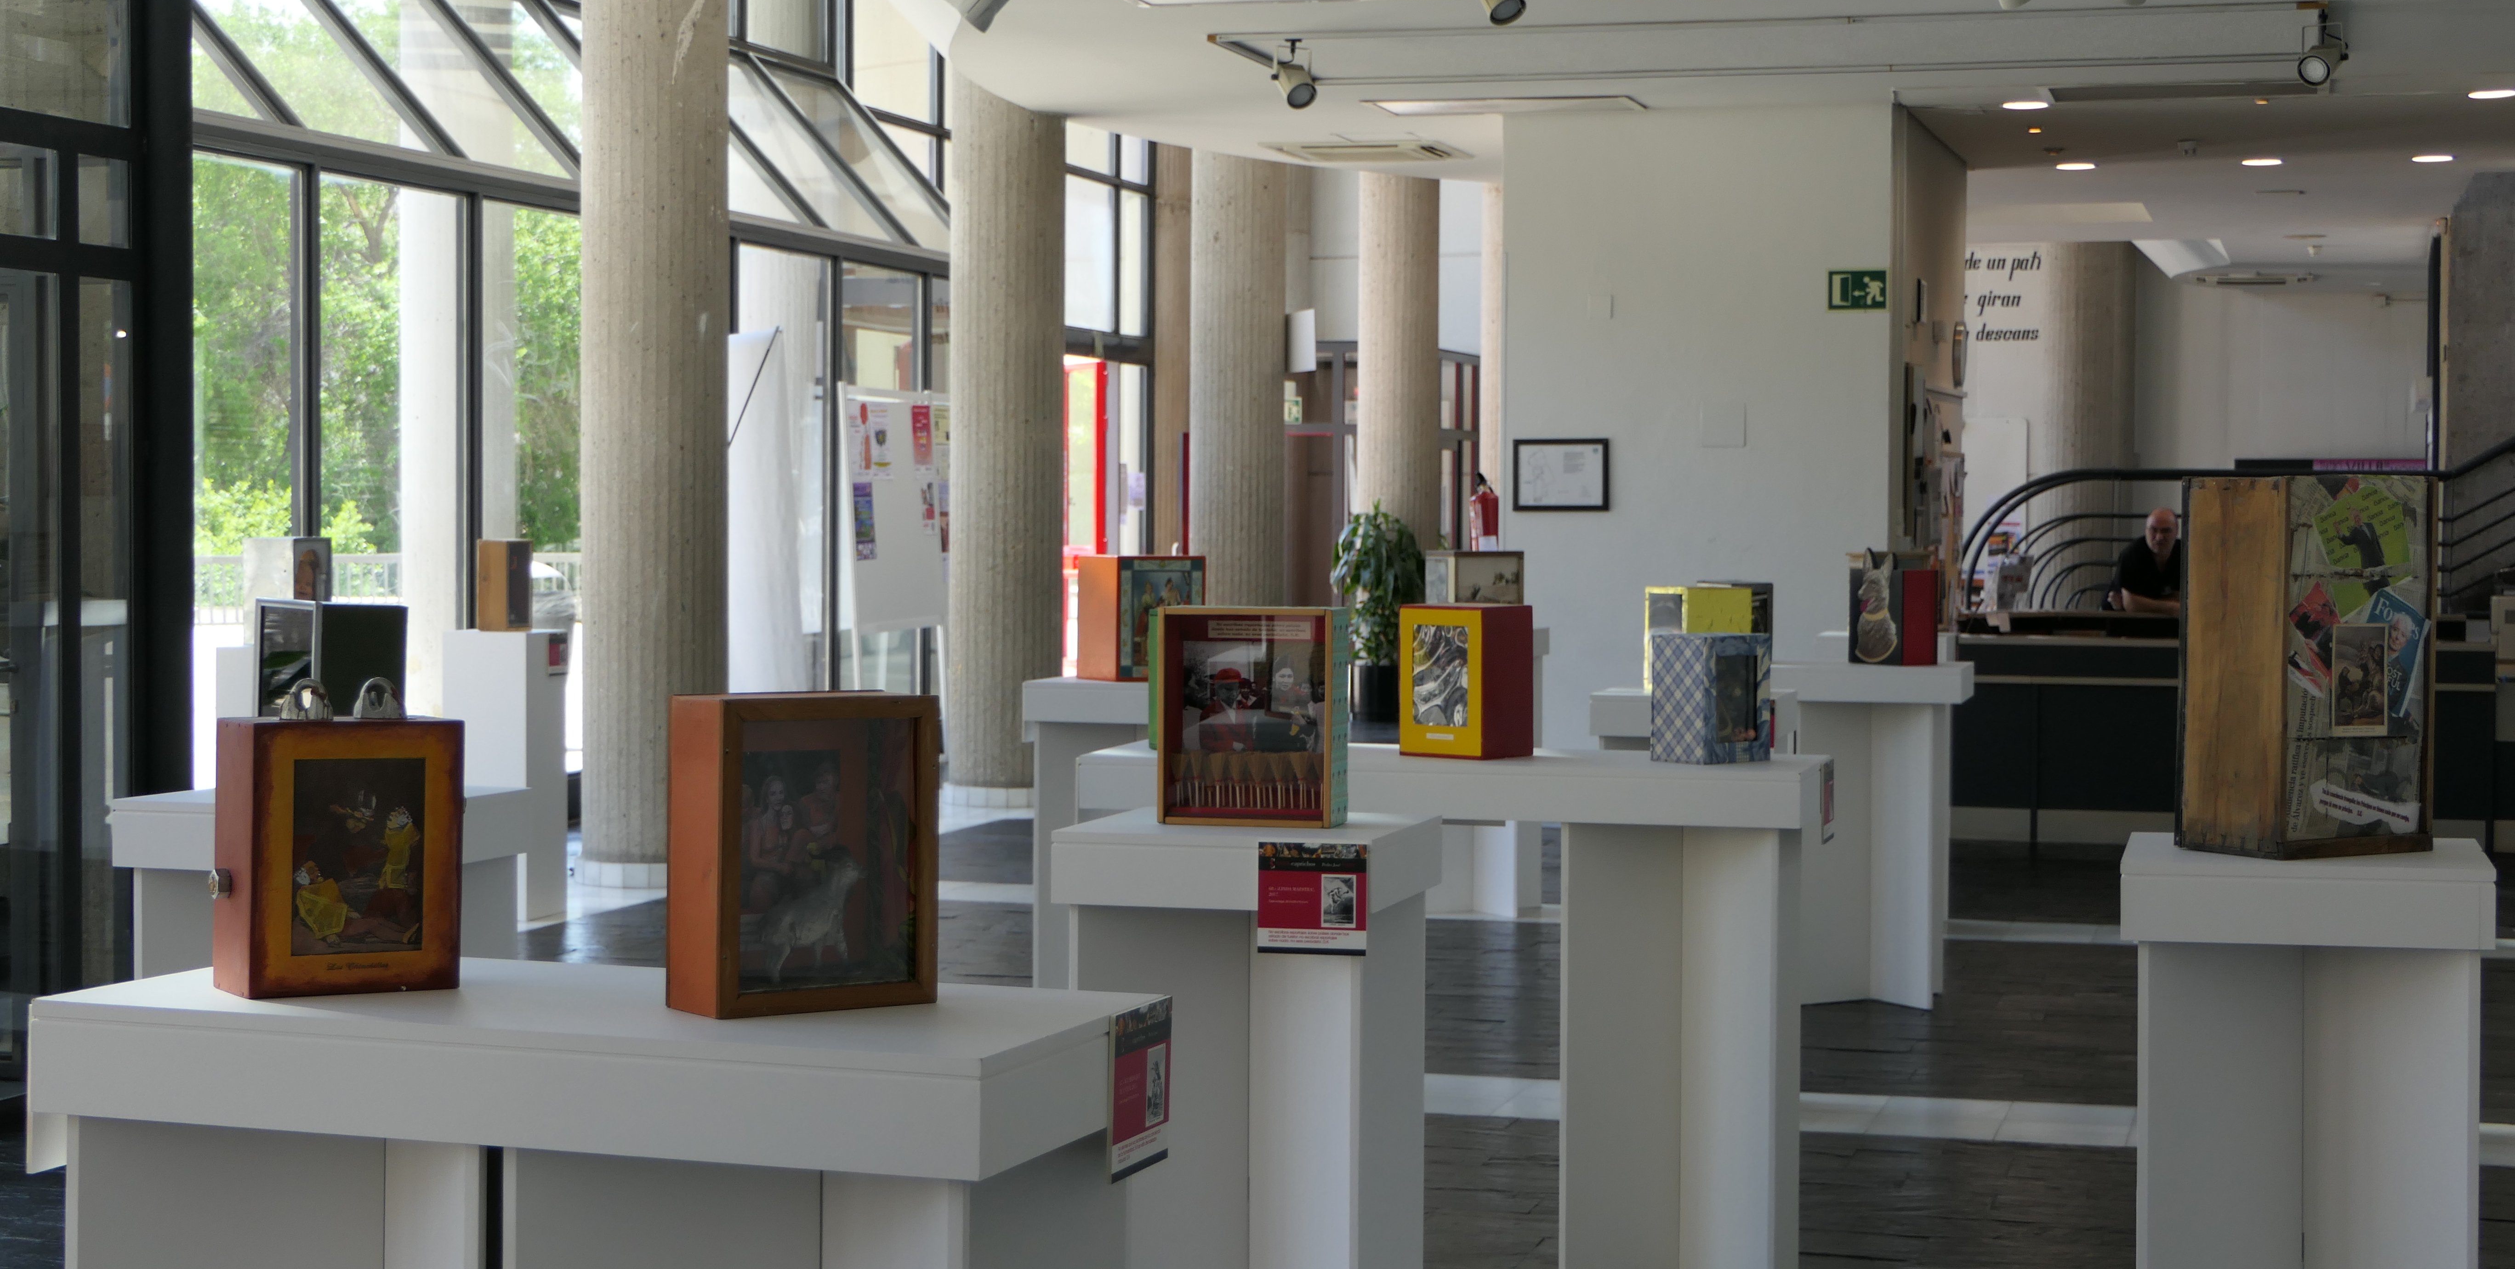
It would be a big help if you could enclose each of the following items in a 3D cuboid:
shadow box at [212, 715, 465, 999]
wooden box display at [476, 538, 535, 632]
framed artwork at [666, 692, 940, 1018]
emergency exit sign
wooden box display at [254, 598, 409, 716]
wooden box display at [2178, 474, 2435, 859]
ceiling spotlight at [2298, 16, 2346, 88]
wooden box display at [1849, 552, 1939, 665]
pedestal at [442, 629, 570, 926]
[{"bbox_3d":[-0.944,0.227,3.669,0.215,0.276,0.125,-1,2,-31],"label":"shadow box"},{"bbox_3d":[-2.685,-0.180,12.724,0.115,0.332,0.170,1,2,20],"label":"wooden box display"},{"bbox_3d":[-0.430,0.205,3.389,0.230,0.295,0.108,-1,3,-35],"label":"framed artwork"},{"bbox_3d":[2.869,-1.642,16.999,0.300,0.200,0.020,1,2,17],"label":"emergency exit sign"},{"bbox_3d":[-1.424,0.102,5.476,0.133,0.304,0.275,-1,2,-33],"label":"wooden box display"},{"bbox_3d":[1.443,0.041,4.901,0.275,0.510,0.190,-1,2,-31],"label":"wooden box display"},{"bbox_3d":[3.987,-2.180,13.327,0.200,0.277,0.160,-1,3,-42],"label":"ceiling spotlight"},{"bbox_3d":[1.985,-0.086,11.115,0.155,0.355,0.235,-1,2,-34],"label":"wooden box display"},{"bbox_3d":[-2.703,0.502,12.822,0.334,1.022,0.288,1,2,18],"label":"pedestal"}]

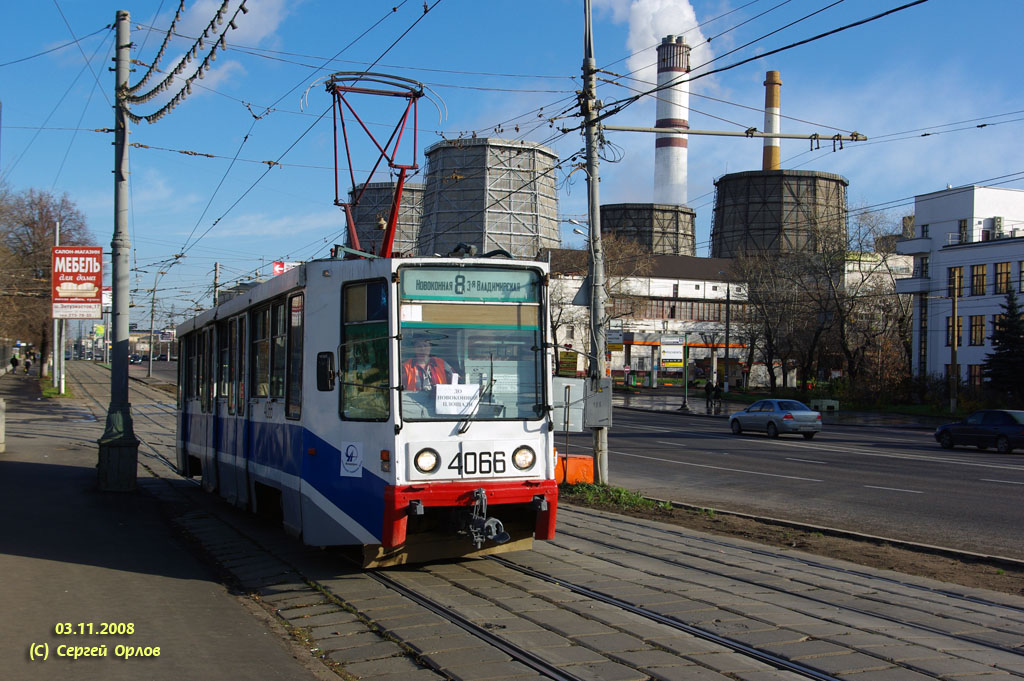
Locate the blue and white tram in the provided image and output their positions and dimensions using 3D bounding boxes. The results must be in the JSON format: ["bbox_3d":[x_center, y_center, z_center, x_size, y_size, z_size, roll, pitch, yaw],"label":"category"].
[{"bbox_3d":[-2.856,1.004,19.187,2.580,3.200,15.200,1,-3,-20],"label":"blue and white tram"}]

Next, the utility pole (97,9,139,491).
[{"bbox_3d":[-7.413,-1.707,24.757,0.700,9.000,0.700,1,-2,-20],"label":"utility pole"}]

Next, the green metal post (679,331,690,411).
[{"bbox_3d":[10.652,1.835,80.500,0.600,4.850,0.600,1,-2,0],"label":"green metal post"}]

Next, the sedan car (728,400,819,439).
[{"bbox_3d":[10.300,3.033,51.300,1.710,1.450,4.500,2,-2,-20],"label":"sedan car"}]

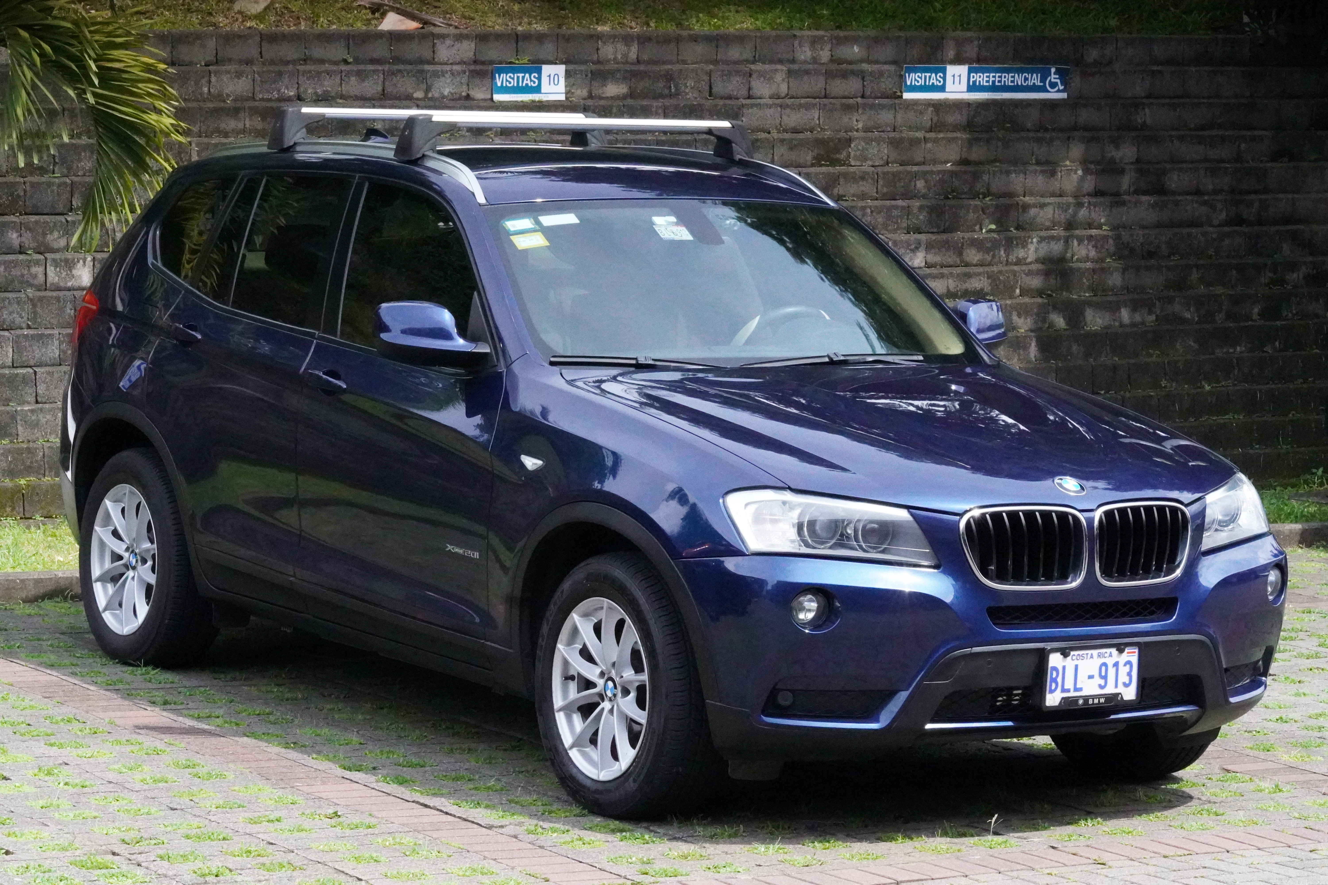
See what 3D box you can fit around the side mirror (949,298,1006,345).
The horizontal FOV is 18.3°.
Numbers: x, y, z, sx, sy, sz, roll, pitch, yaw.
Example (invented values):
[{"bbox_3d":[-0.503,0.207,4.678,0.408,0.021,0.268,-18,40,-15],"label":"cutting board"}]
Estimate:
[{"bbox_3d":[0.941,-0.356,12.284,0.210,0.155,0.175,-2,6,-33],"label":"side mirror"}]

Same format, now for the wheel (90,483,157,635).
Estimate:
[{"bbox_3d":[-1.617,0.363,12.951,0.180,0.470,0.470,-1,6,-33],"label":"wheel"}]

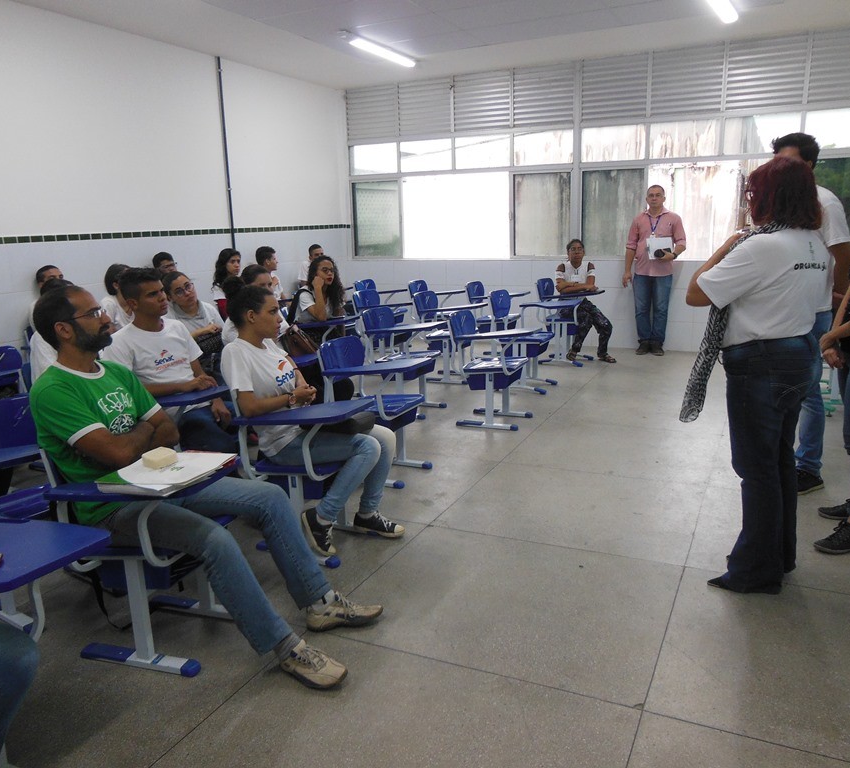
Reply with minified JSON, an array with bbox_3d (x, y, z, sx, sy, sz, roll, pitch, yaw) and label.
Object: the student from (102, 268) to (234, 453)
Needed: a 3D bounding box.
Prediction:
[{"bbox_3d":[-1.232,0.028,3.862,0.850,1.240,0.520,7,15,33],"label":"student"}]

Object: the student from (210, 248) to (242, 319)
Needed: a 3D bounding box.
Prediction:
[{"bbox_3d":[-1.607,-0.588,6.655,0.780,1.250,0.480,6,14,30],"label":"student"}]

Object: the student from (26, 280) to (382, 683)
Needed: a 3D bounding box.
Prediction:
[{"bbox_3d":[-0.691,0.290,2.517,0.970,1.250,0.560,1,13,12],"label":"student"}]

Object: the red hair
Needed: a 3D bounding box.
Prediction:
[{"bbox_3d":[1.299,-0.689,2.680,0.230,0.270,0.245,-12,16,-39],"label":"red hair"}]

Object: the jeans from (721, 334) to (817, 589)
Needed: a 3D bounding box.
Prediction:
[{"bbox_3d":[1.351,0.311,2.936,0.340,0.970,0.400,9,16,40],"label":"jeans"}]

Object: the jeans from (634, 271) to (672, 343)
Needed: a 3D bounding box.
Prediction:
[{"bbox_3d":[2.447,-0.792,7.920,0.420,0.850,0.270,2,13,16],"label":"jeans"}]

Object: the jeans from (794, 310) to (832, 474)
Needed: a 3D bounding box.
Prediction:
[{"bbox_3d":[1.961,0.026,3.959,0.300,0.950,0.400,-7,14,-24],"label":"jeans"}]

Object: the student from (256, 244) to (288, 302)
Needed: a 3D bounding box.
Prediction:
[{"bbox_3d":[-1.366,-0.742,7.376,0.780,1.240,0.480,5,14,25],"label":"student"}]

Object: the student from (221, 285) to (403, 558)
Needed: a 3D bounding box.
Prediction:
[{"bbox_3d":[-0.492,0.150,3.319,0.720,1.170,0.480,4,13,23],"label":"student"}]

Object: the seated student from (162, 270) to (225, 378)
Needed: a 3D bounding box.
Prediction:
[{"bbox_3d":[-1.348,-0.092,4.498,0.730,1.180,0.480,6,14,29],"label":"seated student"}]

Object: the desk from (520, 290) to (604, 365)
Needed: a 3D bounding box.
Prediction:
[{"bbox_3d":[1.381,-0.558,7.265,0.670,0.760,0.650,4,14,25],"label":"desk"}]

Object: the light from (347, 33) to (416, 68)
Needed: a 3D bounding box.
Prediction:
[{"bbox_3d":[-0.388,-3.123,6.973,0.120,0.080,1.230,5,14,25],"label":"light"}]

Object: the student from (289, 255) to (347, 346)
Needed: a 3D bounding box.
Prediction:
[{"bbox_3d":[-0.576,-0.402,5.818,0.750,1.210,0.500,7,15,33],"label":"student"}]

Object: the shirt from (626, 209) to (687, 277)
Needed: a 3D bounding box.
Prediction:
[{"bbox_3d":[2.426,-1.488,7.750,0.600,0.730,0.310,2,13,16],"label":"shirt"}]

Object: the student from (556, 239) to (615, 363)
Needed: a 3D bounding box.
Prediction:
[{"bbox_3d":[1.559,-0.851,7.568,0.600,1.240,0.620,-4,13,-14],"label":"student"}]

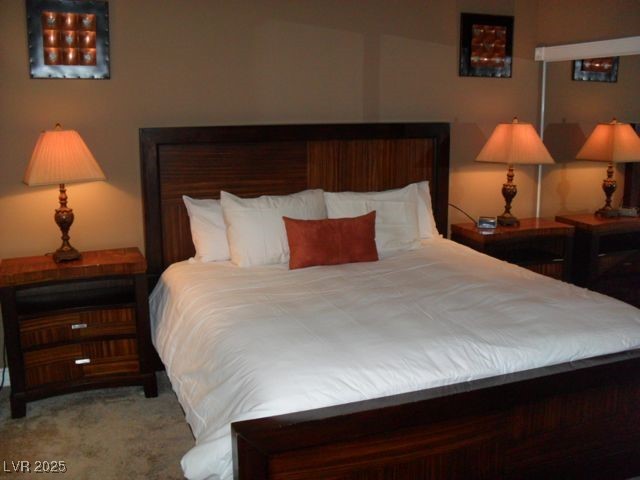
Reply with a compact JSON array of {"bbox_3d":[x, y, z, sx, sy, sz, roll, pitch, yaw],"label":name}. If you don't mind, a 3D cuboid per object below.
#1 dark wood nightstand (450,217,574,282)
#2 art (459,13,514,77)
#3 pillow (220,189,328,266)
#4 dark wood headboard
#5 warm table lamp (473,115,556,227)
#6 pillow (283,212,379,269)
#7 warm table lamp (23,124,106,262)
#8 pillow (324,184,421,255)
[{"bbox_3d":[1.309,0.277,4.481,0.720,0.750,0.400,-5,12,-20],"label":"dark wood nightstand"},{"bbox_3d":[1.140,-1.313,4.429,0.420,0.420,0.040,-5,12,-20],"label":"art"},{"bbox_3d":[-0.249,-0.066,3.748,0.615,0.440,0.170,-5,-8,-20],"label":"pillow"},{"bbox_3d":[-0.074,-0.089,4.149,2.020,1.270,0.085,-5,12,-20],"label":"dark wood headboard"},{"bbox_3d":[1.309,-0.455,4.386,0.380,0.724,0.365,-5,12,-20],"label":"warm table lamp"},{"bbox_3d":[0.078,-0.001,3.702,0.540,0.280,0.120,-5,-10,-20],"label":"pillow"},{"bbox_3d":[-1.367,-0.250,3.498,0.385,0.738,0.365,-5,12,-20],"label":"warm table lamp"},{"bbox_3d":[0.317,-0.116,4.012,0.630,0.430,0.160,-6,-8,-23],"label":"pillow"}]

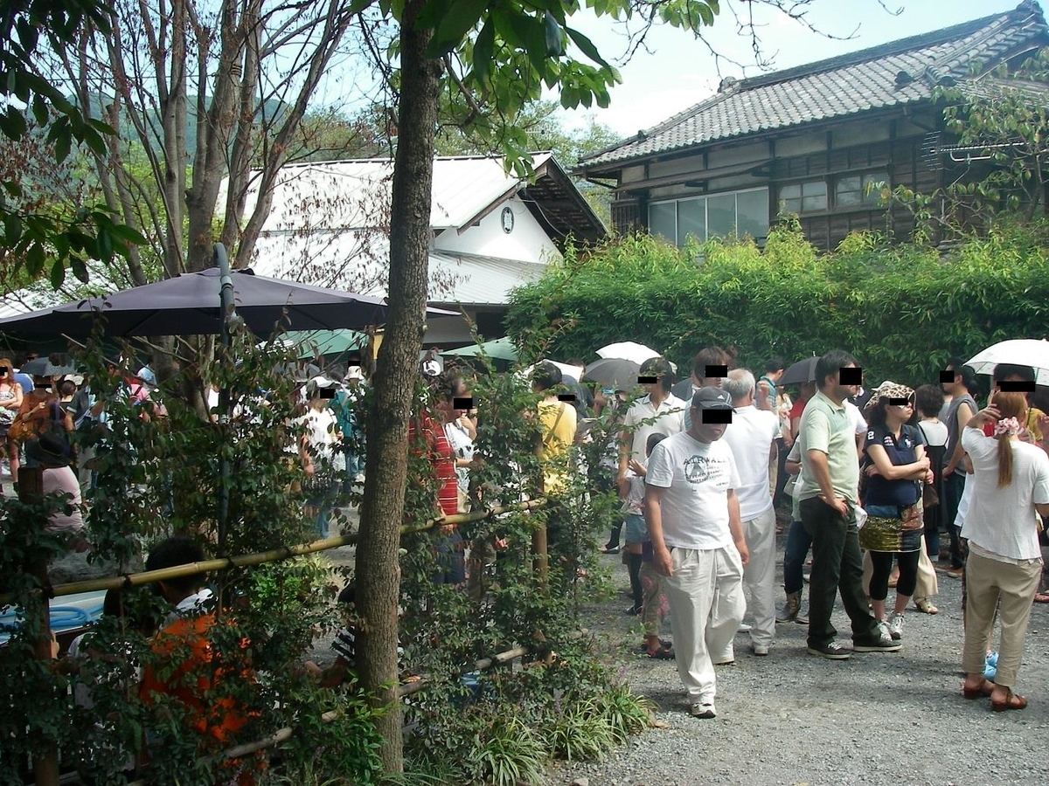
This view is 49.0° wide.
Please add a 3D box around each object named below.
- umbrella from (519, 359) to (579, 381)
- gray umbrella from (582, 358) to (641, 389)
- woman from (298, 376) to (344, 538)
[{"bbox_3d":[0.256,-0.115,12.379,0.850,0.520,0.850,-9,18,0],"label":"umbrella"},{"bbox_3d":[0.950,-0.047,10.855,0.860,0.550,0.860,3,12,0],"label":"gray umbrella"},{"bbox_3d":[-1.933,0.648,10.950,0.380,1.600,0.470,1,3,37],"label":"woman"}]

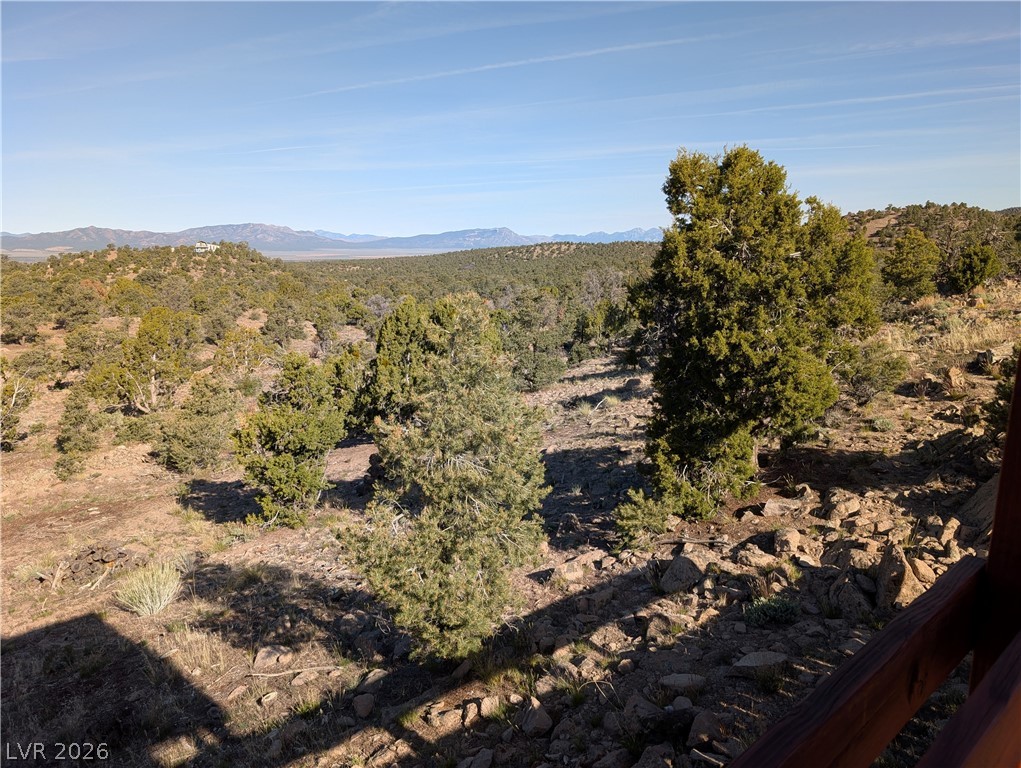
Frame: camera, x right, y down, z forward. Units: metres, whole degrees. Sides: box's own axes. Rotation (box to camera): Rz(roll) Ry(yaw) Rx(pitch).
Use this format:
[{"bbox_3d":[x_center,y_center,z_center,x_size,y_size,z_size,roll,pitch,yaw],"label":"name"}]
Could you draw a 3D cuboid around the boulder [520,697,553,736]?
[{"bbox_3d":[0.192,2.446,5.216,0.235,0.282,0.177,0,11,2],"label":"boulder"}]

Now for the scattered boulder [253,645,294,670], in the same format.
[{"bbox_3d":[-2.918,3.321,8.652,0.480,0.221,0.384,-4,12,-20],"label":"scattered boulder"}]

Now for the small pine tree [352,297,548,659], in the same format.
[{"bbox_3d":[-0.764,1.136,8.427,2.315,4.050,2.199,-1,11,-5],"label":"small pine tree"}]

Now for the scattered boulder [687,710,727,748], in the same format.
[{"bbox_3d":[1.838,3.207,6.608,0.367,0.236,0.294,3,12,17],"label":"scattered boulder"}]

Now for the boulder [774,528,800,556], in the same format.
[{"bbox_3d":[2.893,1.645,7.402,0.251,0.254,0.214,5,12,22],"label":"boulder"}]

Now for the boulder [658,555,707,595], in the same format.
[{"bbox_3d":[2.323,2.568,9.519,0.632,0.420,0.506,3,11,14],"label":"boulder"}]

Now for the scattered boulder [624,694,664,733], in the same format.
[{"bbox_3d":[0.957,2.377,5.100,0.296,0.244,0.222,2,11,12],"label":"scattered boulder"}]

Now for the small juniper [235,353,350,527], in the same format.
[{"bbox_3d":[-3.084,0.785,10.041,1.513,2.455,1.437,-4,12,-17],"label":"small juniper"}]

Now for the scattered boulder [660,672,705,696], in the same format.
[{"bbox_3d":[1.325,2.317,5.467,0.360,0.111,0.198,3,11,15],"label":"scattered boulder"}]

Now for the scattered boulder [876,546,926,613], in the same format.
[{"bbox_3d":[3.365,1.674,6.104,0.367,0.584,0.276,7,13,30],"label":"scattered boulder"}]

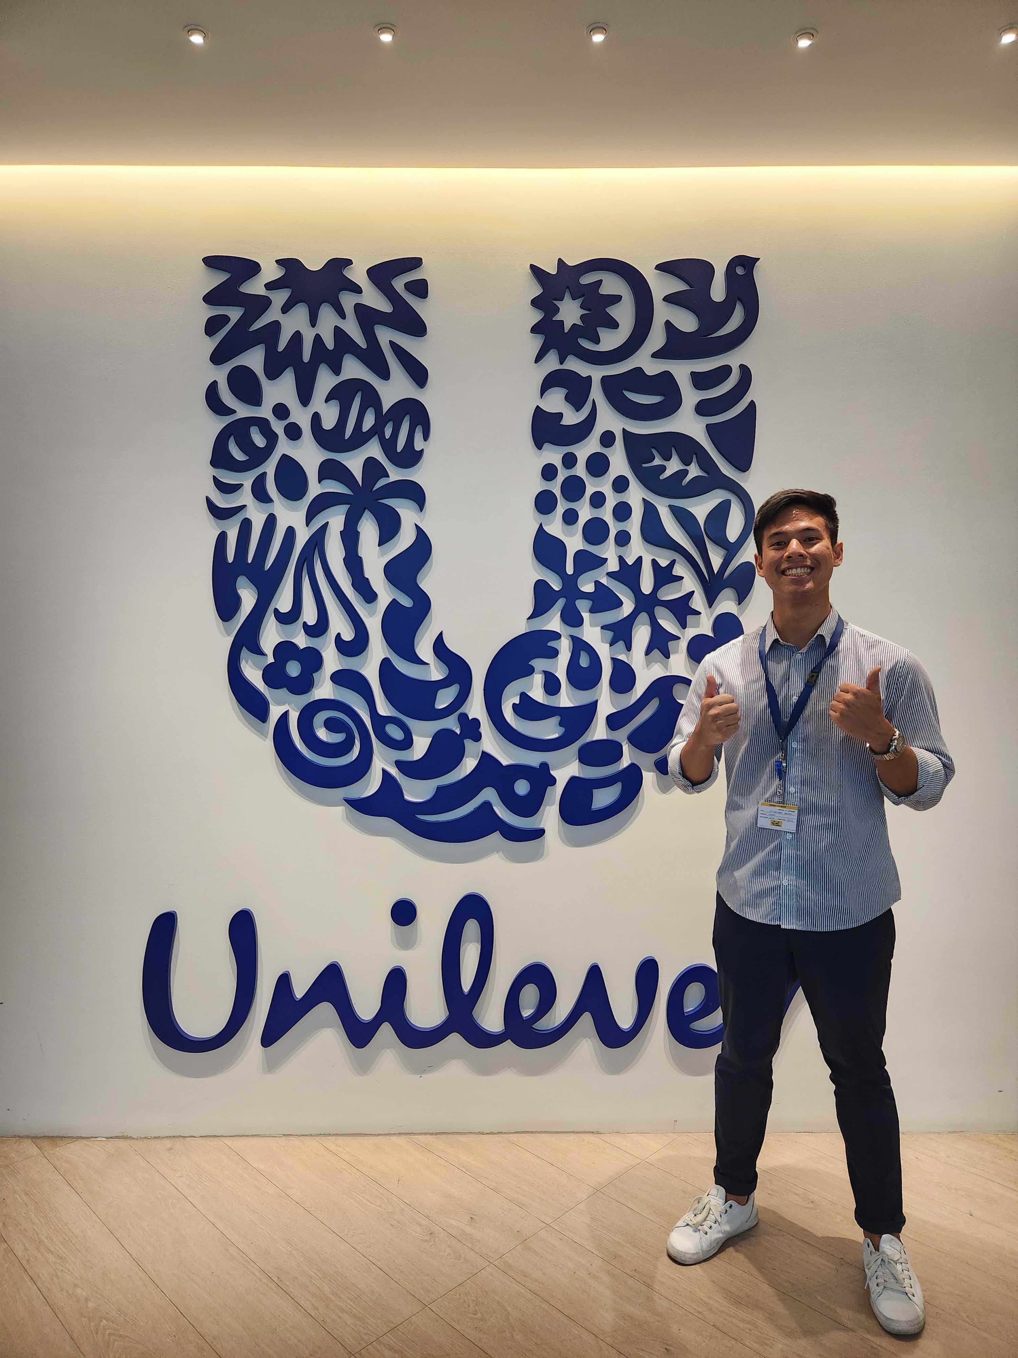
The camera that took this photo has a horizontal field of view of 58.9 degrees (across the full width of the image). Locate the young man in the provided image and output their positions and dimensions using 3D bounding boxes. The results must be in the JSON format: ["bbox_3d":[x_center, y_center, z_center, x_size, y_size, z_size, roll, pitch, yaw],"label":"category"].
[{"bbox_3d":[0.640,0.458,1.998,0.620,1.765,0.380,2,3,30],"label":"young man"}]

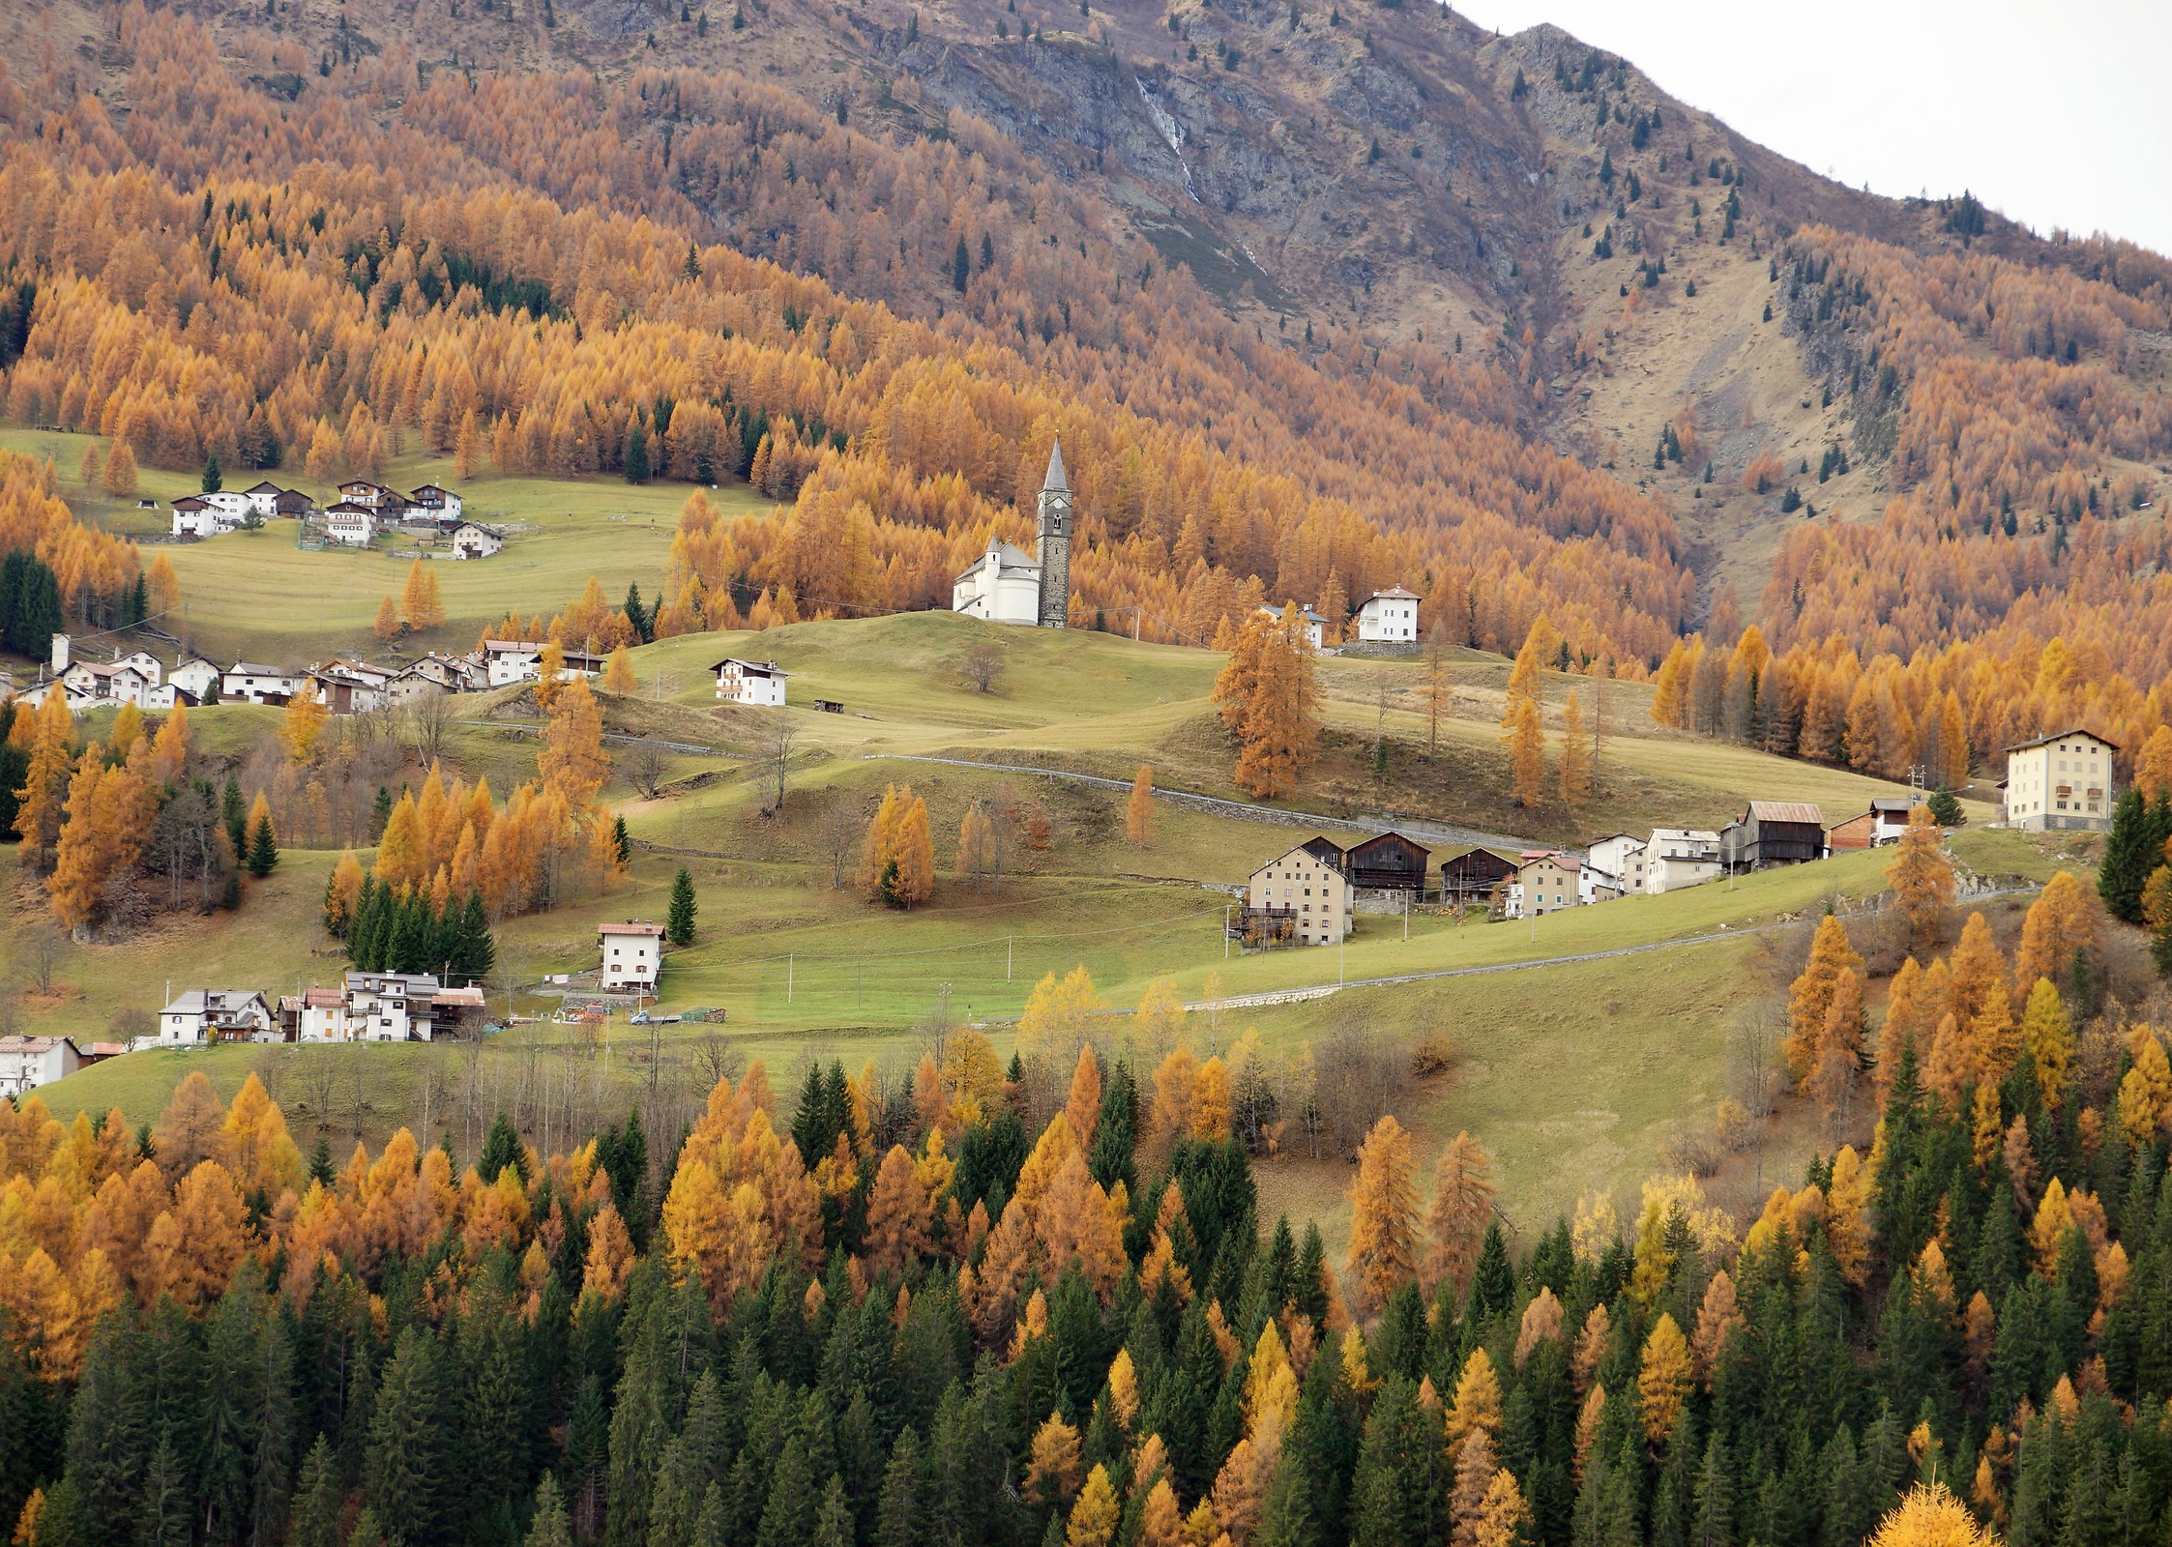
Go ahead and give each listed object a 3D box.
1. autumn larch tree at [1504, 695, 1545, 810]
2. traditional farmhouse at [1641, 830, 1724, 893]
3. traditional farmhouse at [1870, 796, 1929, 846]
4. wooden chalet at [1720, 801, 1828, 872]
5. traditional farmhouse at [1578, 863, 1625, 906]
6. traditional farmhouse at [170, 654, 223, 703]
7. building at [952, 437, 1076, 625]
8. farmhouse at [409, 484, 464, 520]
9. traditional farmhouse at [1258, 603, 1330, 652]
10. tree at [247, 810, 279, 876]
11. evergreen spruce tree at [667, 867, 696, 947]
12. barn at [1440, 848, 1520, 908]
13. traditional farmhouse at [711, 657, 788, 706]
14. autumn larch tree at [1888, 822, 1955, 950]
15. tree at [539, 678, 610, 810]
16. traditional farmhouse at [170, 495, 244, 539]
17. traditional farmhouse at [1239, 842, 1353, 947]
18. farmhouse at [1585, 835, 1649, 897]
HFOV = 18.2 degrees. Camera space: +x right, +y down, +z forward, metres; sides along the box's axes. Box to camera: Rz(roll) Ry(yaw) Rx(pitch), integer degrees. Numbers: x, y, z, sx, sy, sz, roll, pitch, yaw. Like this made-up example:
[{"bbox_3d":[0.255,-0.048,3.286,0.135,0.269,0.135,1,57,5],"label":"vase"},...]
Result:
[{"bbox_3d":[70.990,-3.370,1095.000,6.540,18.290,6.540,1,-6,0],"label":"autumn larch tree"},{"bbox_3d":[88.840,13.060,1005.000,9.600,9.400,9.600,3,-5,-16],"label":"traditional farmhouse"},{"bbox_3d":[125.680,7.300,1045.000,8.000,7.300,7.500,1,-5,-12],"label":"traditional farmhouse"},{"bbox_3d":[102.120,9.320,1004.780,14.000,10.000,9.000,2,-7,-6],"label":"wooden chalet"},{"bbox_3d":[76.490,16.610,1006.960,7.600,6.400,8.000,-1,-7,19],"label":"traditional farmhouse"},{"bbox_3d":[-193.360,-20.460,1470.000,9.200,9.500,9.500,2,-5,-19],"label":"traditional farmhouse"},{"bbox_3d":[-14.570,-46.500,1320.000,17.500,36.000,25.000,2,-5,-17],"label":"building"},{"bbox_3d":[-157.380,-65.730,1641.160,10.000,8.400,10.000,-1,-7,22],"label":"farmhouse"},{"bbox_3d":[38.630,-27.160,1260.000,10.430,8.300,10.500,3,-6,-17],"label":"traditional farmhouse"},{"bbox_3d":[-137.280,11.660,1130.000,5.290,11.200,5.290,2,-5,0],"label":"tree"},{"bbox_3d":[-59.540,19.760,1000.000,4.290,11.390,4.290,2,-5,0],"label":"evergreen spruce tree"},{"bbox_3d":[64.490,16.830,1110.000,11.500,9.300,11.000,1,-5,-8],"label":"barn"},{"bbox_3d":[-70.860,-19.330,1430.000,12.870,9.000,8.600,7,-8,-41],"label":"traditional farmhouse"},{"bbox_3d":[123.460,16.250,1000.000,9.300,18.400,9.300,0,-5,0],"label":"autumn larch tree"},{"bbox_3d":[-89.650,-5.190,1186.610,12.000,23.000,12.000,2,-7,-4],"label":"tree"},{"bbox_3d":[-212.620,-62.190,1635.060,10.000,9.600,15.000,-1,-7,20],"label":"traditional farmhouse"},{"bbox_3d":[34.660,19.650,1100.000,16.000,15.800,13.000,-1,-5,7],"label":"traditional farmhouse"},{"bbox_3d":[81.240,13.860,1035.000,9.800,9.200,9.800,2,-6,-10],"label":"farmhouse"}]

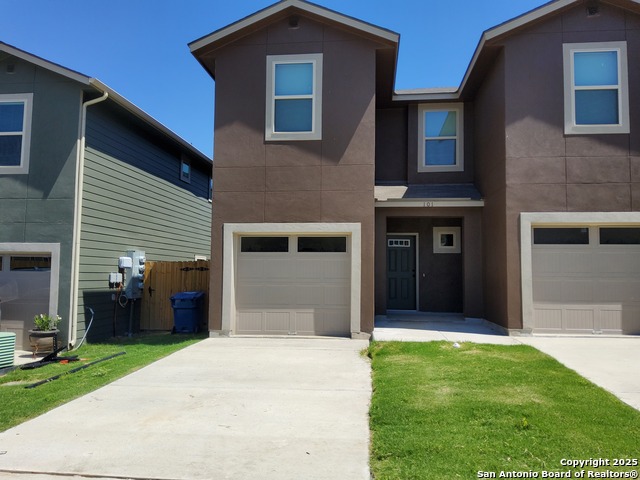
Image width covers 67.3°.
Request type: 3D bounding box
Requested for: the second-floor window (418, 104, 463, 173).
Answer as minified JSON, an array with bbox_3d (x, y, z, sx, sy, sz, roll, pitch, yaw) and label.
[{"bbox_3d":[3.147,-2.657,12.475,1.170,1.800,0.110,0,-4,7],"label":"second-floor window"}]

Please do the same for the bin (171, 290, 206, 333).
[{"bbox_3d":[-3.333,1.819,12.138,0.640,1.050,0.760,0,-4,7],"label":"bin"}]

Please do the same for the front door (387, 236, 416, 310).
[{"bbox_3d":[2.134,0.880,12.962,0.900,2.020,0.060,0,-4,7],"label":"front door"}]

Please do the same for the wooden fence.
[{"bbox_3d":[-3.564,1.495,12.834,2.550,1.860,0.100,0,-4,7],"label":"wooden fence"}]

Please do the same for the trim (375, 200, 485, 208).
[{"bbox_3d":[2.566,-0.847,11.301,2.500,0.165,0.060,0,-4,7],"label":"trim"}]

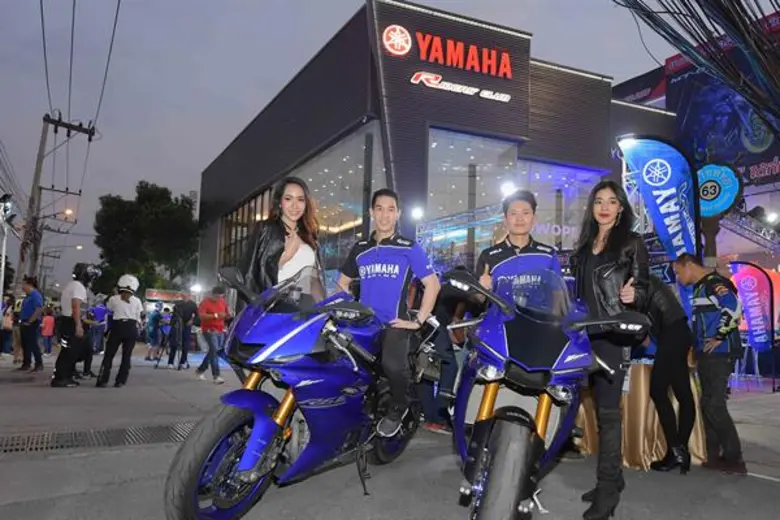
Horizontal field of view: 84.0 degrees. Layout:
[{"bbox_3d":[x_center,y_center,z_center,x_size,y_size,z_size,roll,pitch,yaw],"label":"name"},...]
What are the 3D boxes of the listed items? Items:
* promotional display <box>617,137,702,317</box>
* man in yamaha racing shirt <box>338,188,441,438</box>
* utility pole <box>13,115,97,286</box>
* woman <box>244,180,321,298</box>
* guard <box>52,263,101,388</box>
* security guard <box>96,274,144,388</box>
[{"bbox_3d":[2.703,0.135,4.270,0.800,2.750,0.120,-1,-6,12],"label":"promotional display"},{"bbox_3d":[0.019,0.294,2.433,0.600,1.420,0.580,-1,-6,18],"label":"man in yamaha racing shirt"},{"bbox_3d":[-17.449,-2.023,22.470,2.300,10.700,0.400,10,-9,-38],"label":"utility pole"},{"bbox_3d":[-0.600,0.390,2.467,0.520,1.760,0.380,3,-6,-27],"label":"woman"},{"bbox_3d":[-4.380,0.926,6.117,0.450,1.760,0.540,5,-7,-37],"label":"guard"},{"bbox_3d":[-3.734,1.046,6.072,0.580,1.660,0.400,0,-5,6],"label":"security guard"}]

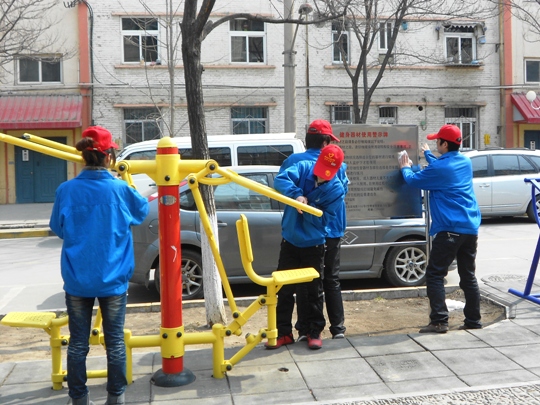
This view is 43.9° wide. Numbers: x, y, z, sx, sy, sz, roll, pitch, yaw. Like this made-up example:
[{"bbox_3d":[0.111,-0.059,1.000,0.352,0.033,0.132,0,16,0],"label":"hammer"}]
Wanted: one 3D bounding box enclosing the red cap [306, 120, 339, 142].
[{"bbox_3d":[0.417,-0.567,5.280,0.250,0.150,0.180,-6,7,-38],"label":"red cap"}]

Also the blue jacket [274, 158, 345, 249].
[{"bbox_3d":[0.302,0.015,5.000,0.530,0.600,0.380,8,12,2],"label":"blue jacket"}]

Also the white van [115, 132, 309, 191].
[{"bbox_3d":[-1.570,-0.410,14.500,4.550,1.970,1.720,-2,5,-9],"label":"white van"}]

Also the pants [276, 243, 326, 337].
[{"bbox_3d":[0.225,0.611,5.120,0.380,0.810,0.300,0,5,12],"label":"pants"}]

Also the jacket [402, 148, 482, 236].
[{"bbox_3d":[1.378,-0.073,5.420,0.500,0.690,0.440,2,6,37],"label":"jacket"}]

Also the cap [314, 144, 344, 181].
[{"bbox_3d":[0.432,-0.290,4.870,0.190,0.160,0.260,24,50,0],"label":"cap"}]

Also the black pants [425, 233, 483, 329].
[{"bbox_3d":[1.499,0.585,5.450,0.380,0.810,0.340,3,7,38],"label":"black pants"}]

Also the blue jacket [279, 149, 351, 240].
[{"bbox_3d":[0.352,-0.071,5.300,0.530,0.690,0.360,0,5,14],"label":"blue jacket"}]

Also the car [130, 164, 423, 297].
[{"bbox_3d":[0.270,0.300,8.680,4.340,1.490,1.820,-2,5,-9],"label":"car"}]

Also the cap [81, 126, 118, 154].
[{"bbox_3d":[-1.006,-0.368,3.980,0.180,0.150,0.240,3,7,43],"label":"cap"}]

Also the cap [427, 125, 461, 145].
[{"bbox_3d":[1.402,-0.546,5.390,0.280,0.150,0.190,0,6,19],"label":"cap"}]

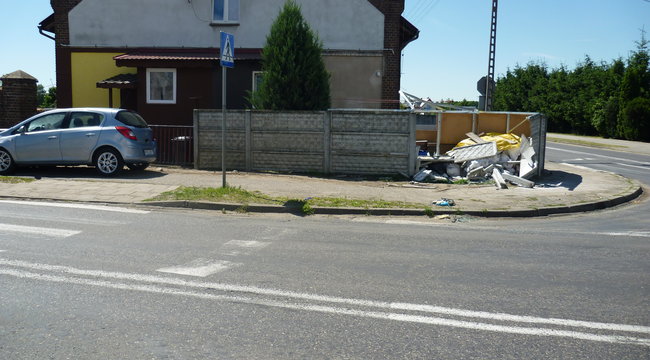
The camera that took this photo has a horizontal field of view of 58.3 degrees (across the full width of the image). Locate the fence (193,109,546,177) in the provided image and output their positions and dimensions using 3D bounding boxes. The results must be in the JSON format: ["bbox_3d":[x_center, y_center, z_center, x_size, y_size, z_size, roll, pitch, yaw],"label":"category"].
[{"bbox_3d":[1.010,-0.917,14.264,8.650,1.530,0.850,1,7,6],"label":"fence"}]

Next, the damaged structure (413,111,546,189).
[{"bbox_3d":[3.591,-0.779,13.195,3.100,1.580,2.500,1,7,6],"label":"damaged structure"}]

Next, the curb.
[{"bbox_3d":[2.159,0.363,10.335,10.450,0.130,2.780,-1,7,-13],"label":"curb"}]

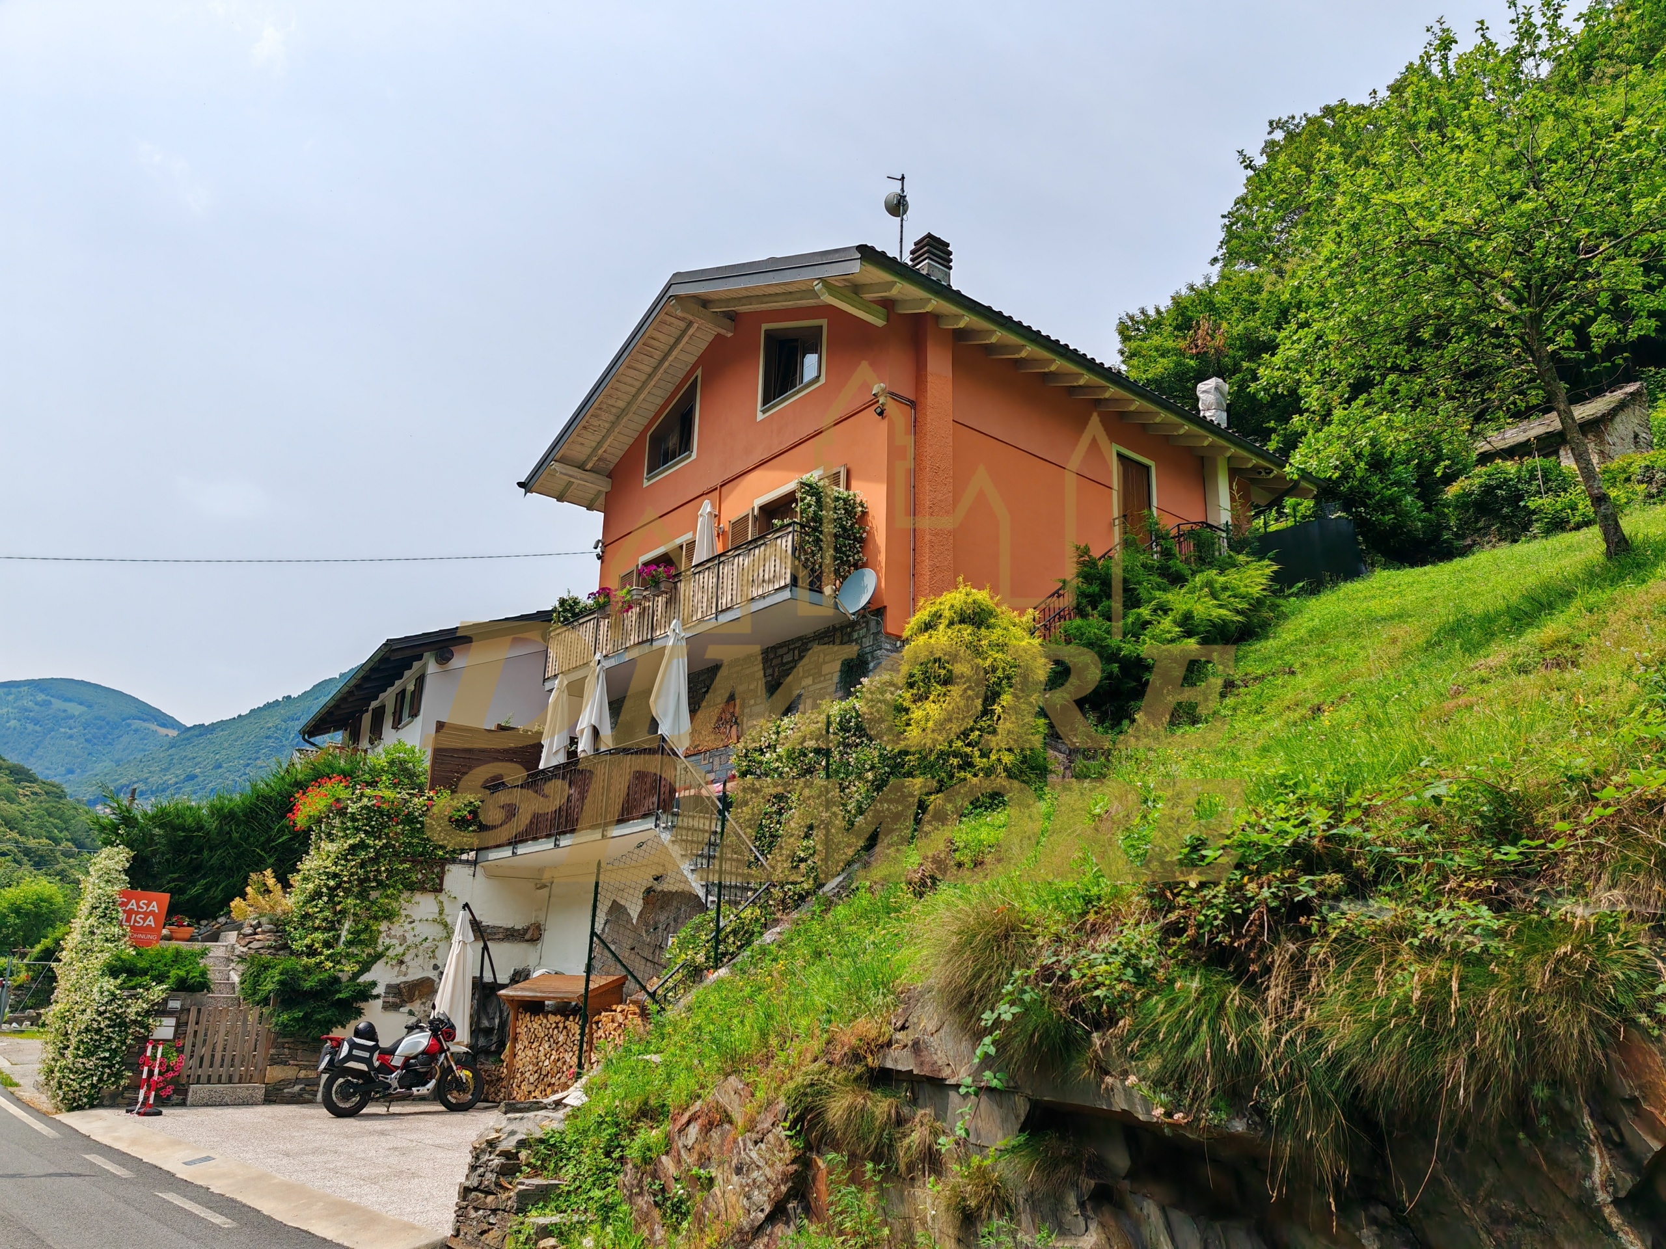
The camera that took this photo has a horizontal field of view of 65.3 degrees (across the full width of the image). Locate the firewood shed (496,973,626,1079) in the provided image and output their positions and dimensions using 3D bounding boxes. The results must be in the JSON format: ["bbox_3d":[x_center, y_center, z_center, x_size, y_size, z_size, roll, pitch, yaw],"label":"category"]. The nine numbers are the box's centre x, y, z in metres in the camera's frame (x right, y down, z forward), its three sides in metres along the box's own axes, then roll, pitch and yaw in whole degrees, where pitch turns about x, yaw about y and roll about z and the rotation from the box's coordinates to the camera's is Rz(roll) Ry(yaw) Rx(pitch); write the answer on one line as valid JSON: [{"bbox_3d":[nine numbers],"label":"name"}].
[{"bbox_3d":[-4.193,6.510,20.357,1.600,1.850,1.200,-7,-19,25],"label":"firewood shed"}]

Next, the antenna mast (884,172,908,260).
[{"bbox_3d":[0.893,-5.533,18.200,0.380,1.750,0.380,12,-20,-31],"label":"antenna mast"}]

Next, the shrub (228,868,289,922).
[{"bbox_3d":[-9.399,4.469,21.400,1.050,0.930,0.900,7,-18,-19],"label":"shrub"}]

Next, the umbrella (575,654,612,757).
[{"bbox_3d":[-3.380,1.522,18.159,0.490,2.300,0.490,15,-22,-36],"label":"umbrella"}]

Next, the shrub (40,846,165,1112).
[{"bbox_3d":[-9.807,4.776,17.500,1.150,3.300,1.000,10,-19,-25],"label":"shrub"}]

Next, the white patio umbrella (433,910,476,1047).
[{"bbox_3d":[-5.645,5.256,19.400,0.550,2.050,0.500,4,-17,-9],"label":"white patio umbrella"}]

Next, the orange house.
[{"bbox_3d":[1.412,-0.515,22.616,10.510,9.020,9.720,15,-22,-36],"label":"orange house"}]

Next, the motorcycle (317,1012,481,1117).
[{"bbox_3d":[-5.817,6.002,17.803,2.220,1.330,0.950,15,-21,-37],"label":"motorcycle"}]

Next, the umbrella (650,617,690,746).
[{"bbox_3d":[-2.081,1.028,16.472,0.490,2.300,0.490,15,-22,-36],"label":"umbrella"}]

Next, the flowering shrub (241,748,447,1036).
[{"bbox_3d":[-7.522,4.157,20.000,2.800,4.100,1.700,8,-19,-19],"label":"flowering shrub"}]

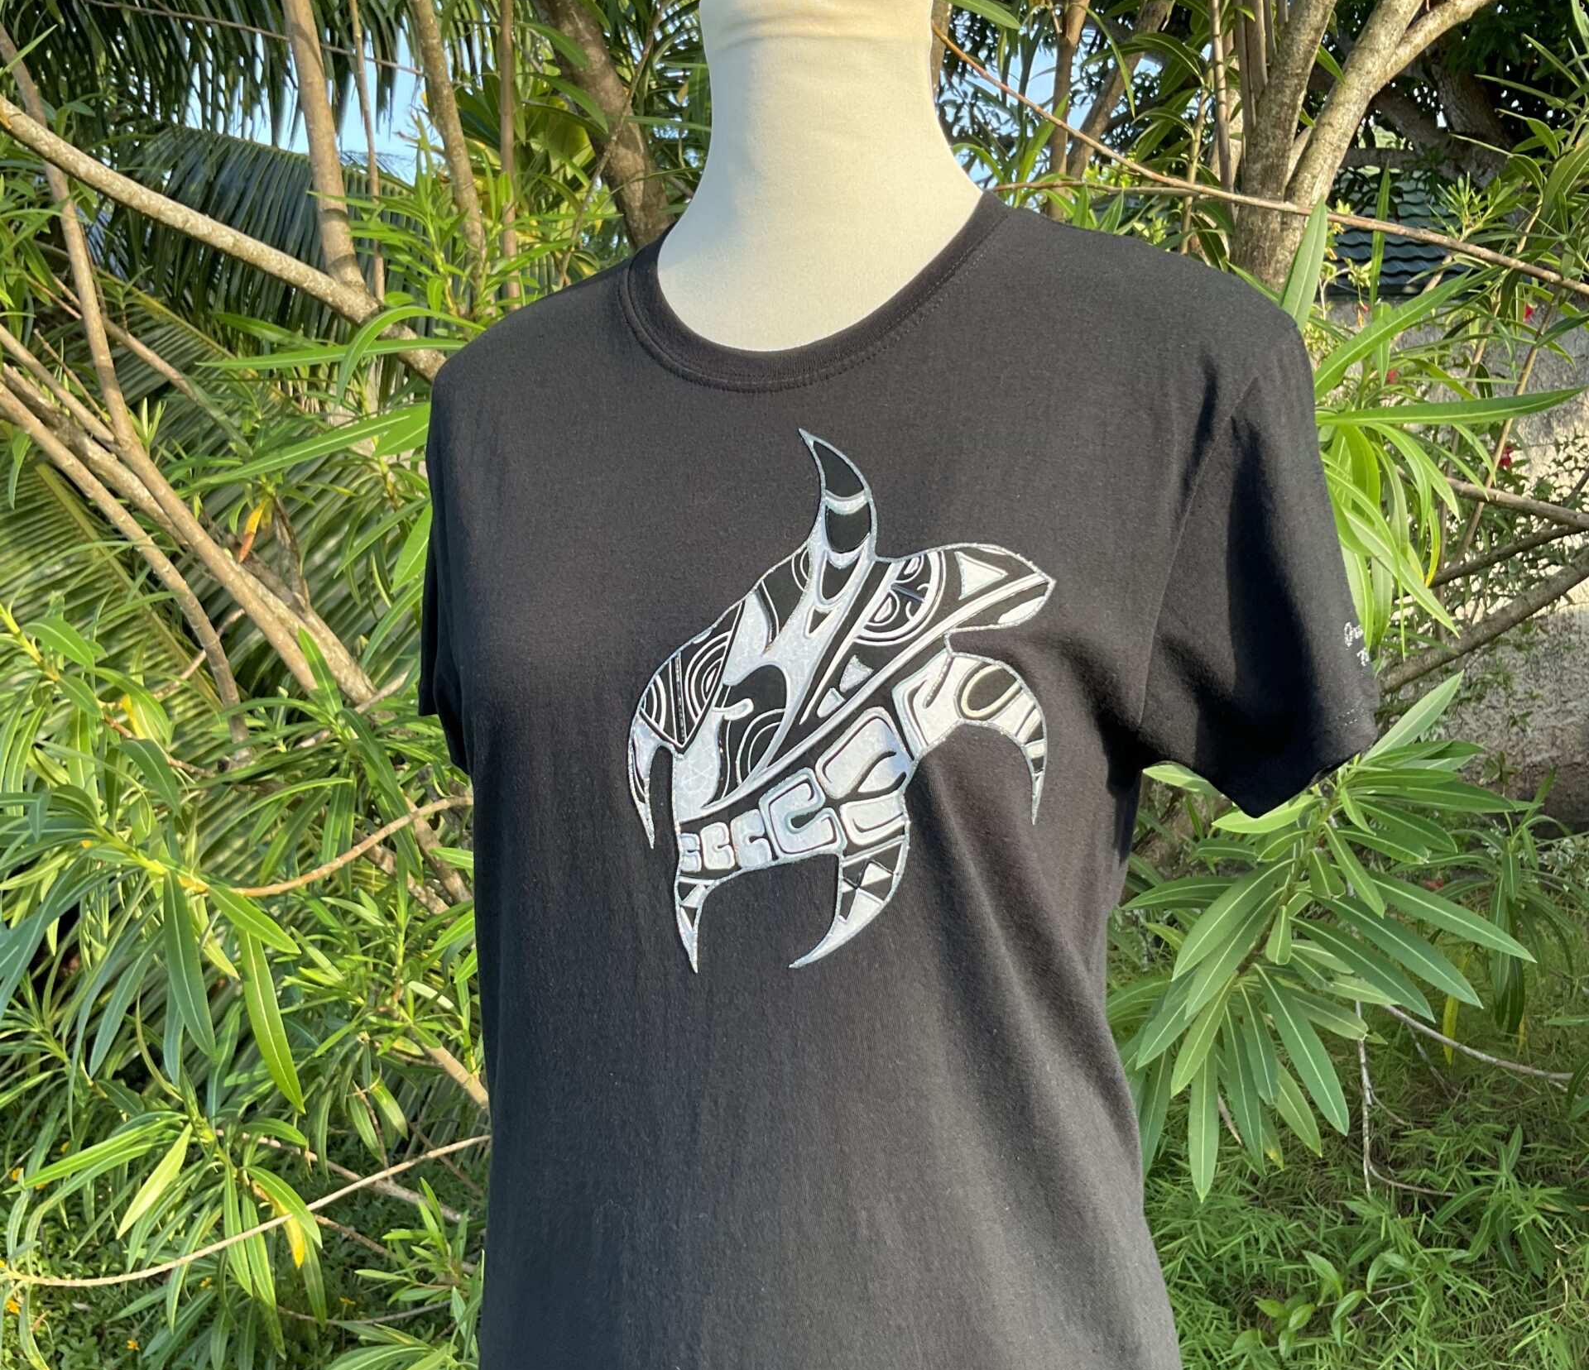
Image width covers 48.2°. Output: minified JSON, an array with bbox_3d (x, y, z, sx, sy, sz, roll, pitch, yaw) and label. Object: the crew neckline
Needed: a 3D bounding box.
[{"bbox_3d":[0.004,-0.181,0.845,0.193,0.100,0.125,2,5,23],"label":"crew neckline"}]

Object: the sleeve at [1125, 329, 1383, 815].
[{"bbox_3d":[0.209,-0.054,0.797,0.115,0.220,0.140,2,5,23],"label":"sleeve"}]

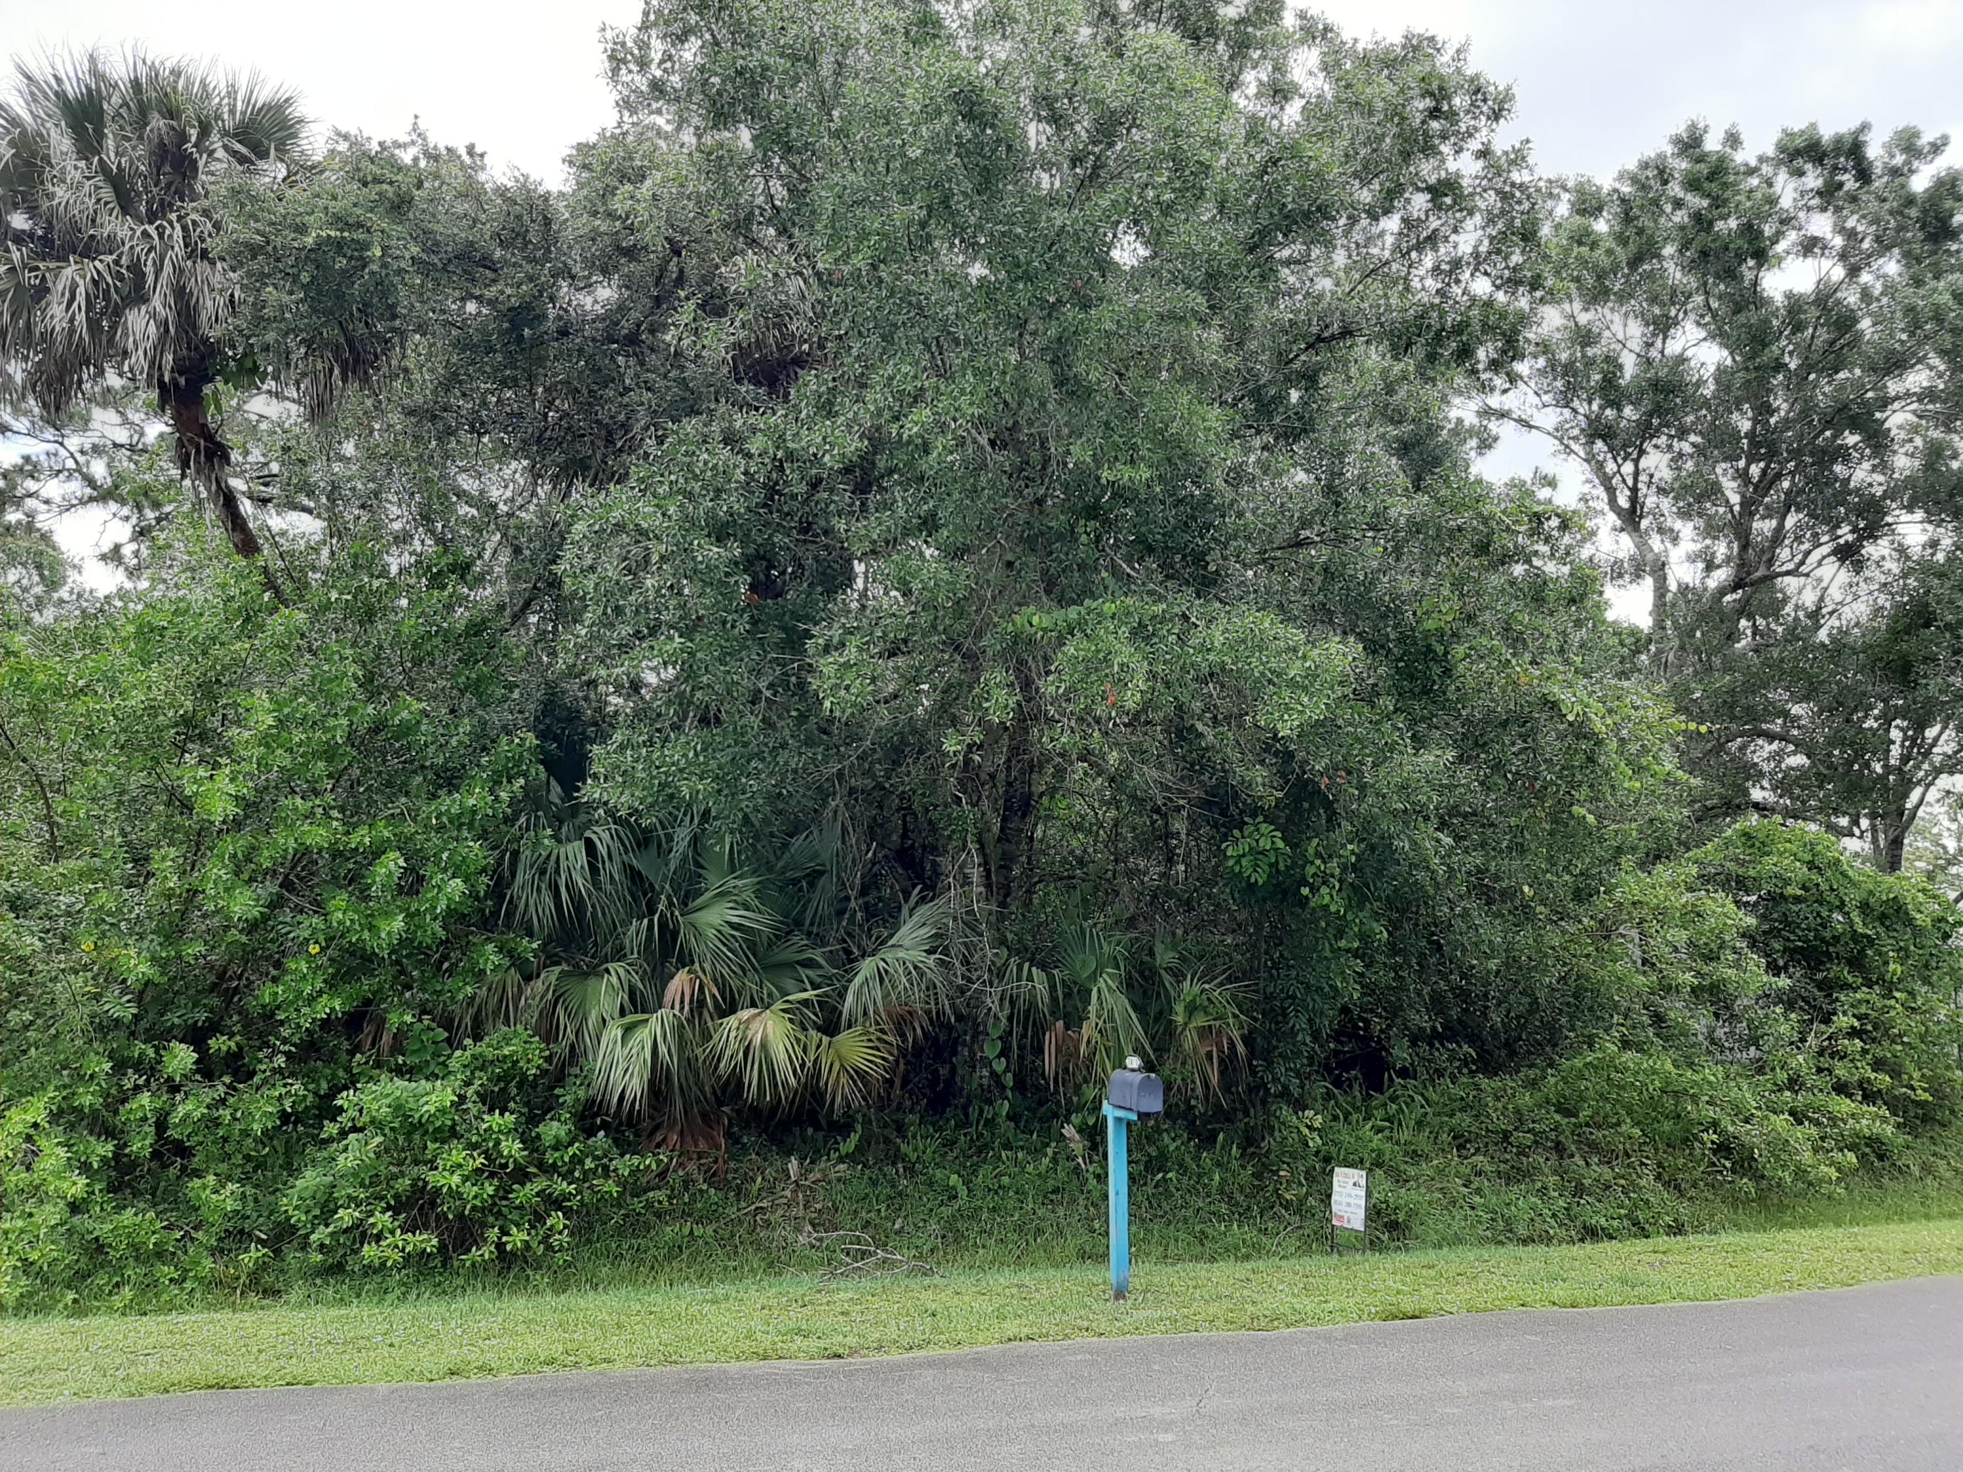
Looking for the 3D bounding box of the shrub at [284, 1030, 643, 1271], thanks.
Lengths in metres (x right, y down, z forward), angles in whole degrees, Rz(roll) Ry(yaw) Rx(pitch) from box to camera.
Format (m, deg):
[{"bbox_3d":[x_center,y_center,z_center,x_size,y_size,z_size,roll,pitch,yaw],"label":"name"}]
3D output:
[{"bbox_3d":[-3.486,2.717,10.050,2.150,1.520,1.700,4,-11,-15],"label":"shrub"}]

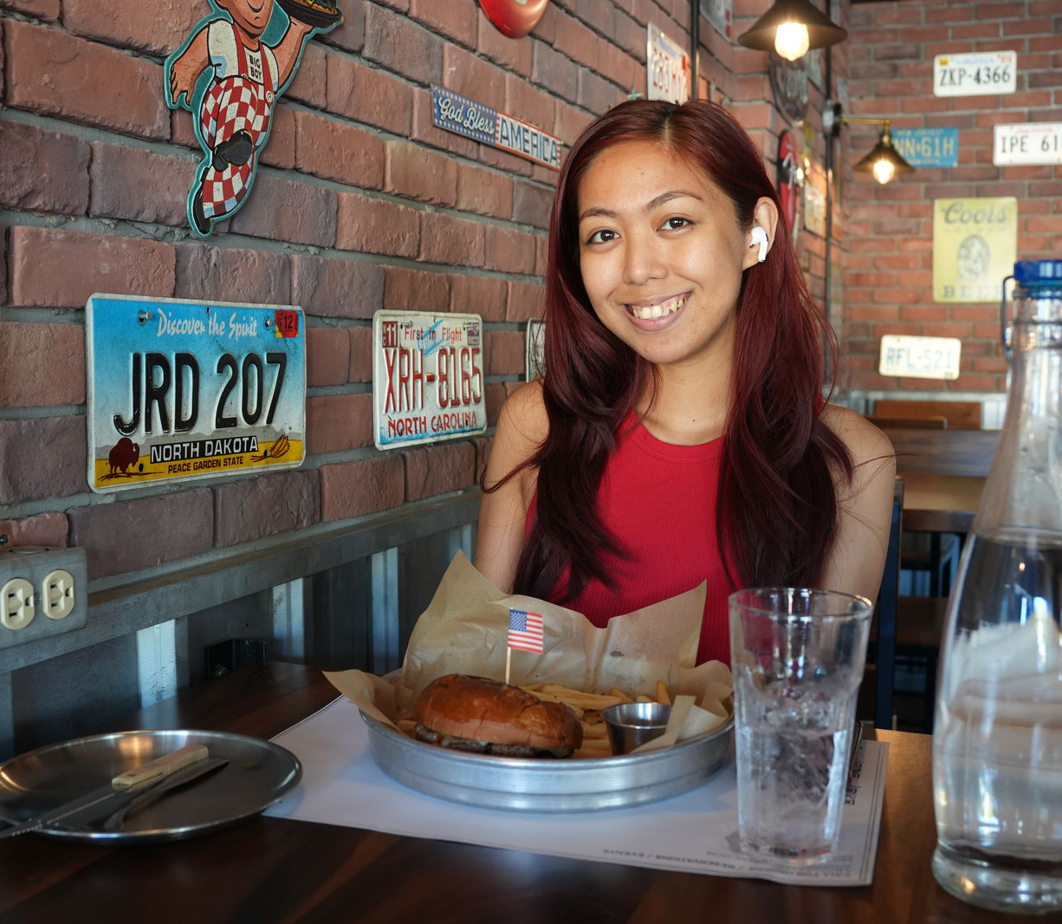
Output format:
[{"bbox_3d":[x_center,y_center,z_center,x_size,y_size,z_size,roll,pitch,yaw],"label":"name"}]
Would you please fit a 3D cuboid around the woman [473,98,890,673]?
[{"bbox_3d":[0.104,0.301,1.073,0.420,1.250,0.600,1,5,13],"label":"woman"}]

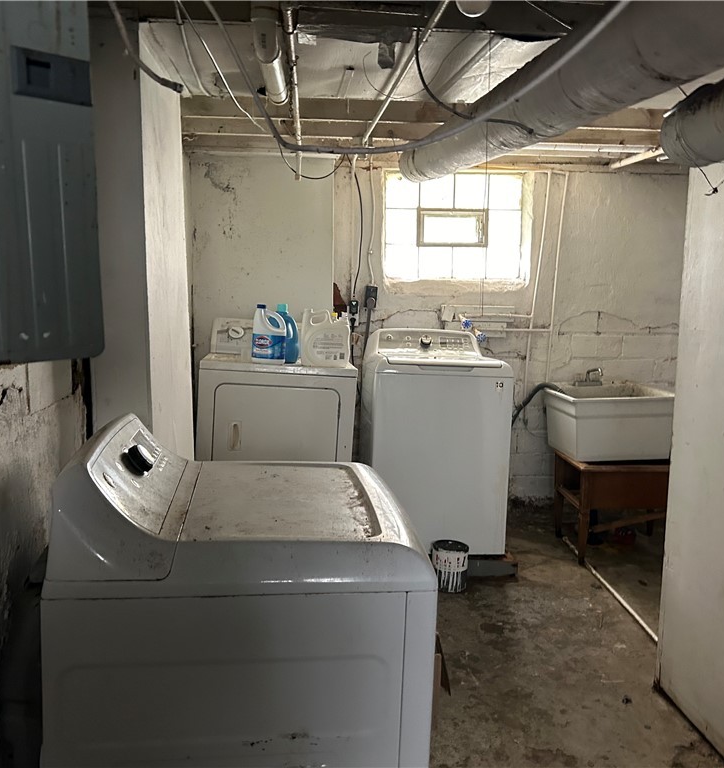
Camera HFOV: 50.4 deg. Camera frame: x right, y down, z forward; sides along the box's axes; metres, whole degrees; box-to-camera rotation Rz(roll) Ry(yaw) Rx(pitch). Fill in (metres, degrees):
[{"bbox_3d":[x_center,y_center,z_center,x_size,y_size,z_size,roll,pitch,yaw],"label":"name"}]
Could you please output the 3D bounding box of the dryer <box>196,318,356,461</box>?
[{"bbox_3d":[-0.438,0.233,4.030,0.737,1.090,0.700,1,8,-6],"label":"dryer"}]

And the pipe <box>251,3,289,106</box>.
[{"bbox_3d":[-0.322,-1.171,2.780,0.095,0.095,1.104,0,8,-4],"label":"pipe"}]

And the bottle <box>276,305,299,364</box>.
[{"bbox_3d":[-0.371,-0.238,3.660,0.145,0.285,0.090,2,7,-4],"label":"bottle"}]

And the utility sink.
[{"bbox_3d":[1.291,0.210,4.165,0.530,0.325,0.490,0,8,-7],"label":"utility sink"}]

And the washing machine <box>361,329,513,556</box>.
[{"bbox_3d":[0.346,0.260,4.027,0.686,1.080,0.680,0,8,-5],"label":"washing machine"}]

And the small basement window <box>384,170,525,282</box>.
[{"bbox_3d":[0.538,-0.915,4.470,0.815,0.635,0.100,0,7,-4],"label":"small basement window"}]

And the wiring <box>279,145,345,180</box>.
[{"bbox_3d":[-0.270,-1.215,4.200,0.370,0.180,0.060,0,7,-4],"label":"wiring"}]

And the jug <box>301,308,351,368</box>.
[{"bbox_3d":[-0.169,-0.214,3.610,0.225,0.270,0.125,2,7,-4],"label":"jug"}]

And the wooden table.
[{"bbox_3d":[1.391,0.643,4.146,0.570,0.505,0.450,0,7,-4],"label":"wooden table"}]

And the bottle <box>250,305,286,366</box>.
[{"bbox_3d":[-0.444,-0.235,3.685,0.162,0.280,0.105,1,8,0],"label":"bottle"}]

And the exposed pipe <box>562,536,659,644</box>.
[{"bbox_3d":[1.156,0.946,3.683,0.024,0.024,1.244,0,8,-2],"label":"exposed pipe"}]

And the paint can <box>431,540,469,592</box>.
[{"bbox_3d":[0.415,0.852,3.580,0.170,0.194,0.170,1,7,0],"label":"paint can"}]

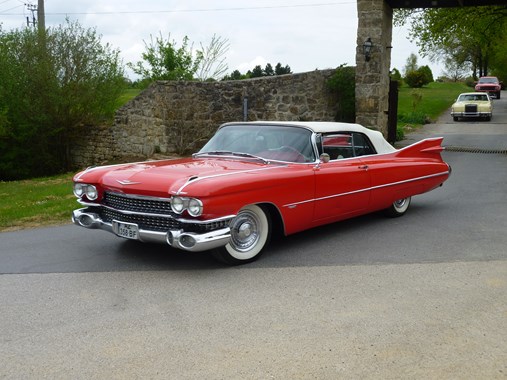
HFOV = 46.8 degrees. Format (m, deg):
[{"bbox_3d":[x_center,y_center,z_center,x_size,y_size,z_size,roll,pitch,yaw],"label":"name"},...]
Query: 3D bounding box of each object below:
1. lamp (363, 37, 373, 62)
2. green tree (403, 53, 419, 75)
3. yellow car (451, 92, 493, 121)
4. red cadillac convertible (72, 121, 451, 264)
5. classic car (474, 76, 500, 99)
[{"bbox_3d":[3.315,-4.049,17.000,0.270,0.680,0.330,3,9,22],"label":"lamp"},{"bbox_3d":[20.104,-15.558,75.000,2.100,4.200,2.100,0,8,0],"label":"green tree"},{"bbox_3d":[12.381,-4.778,32.688,2.020,1.400,5.850,3,13,23],"label":"yellow car"},{"bbox_3d":[0.564,-0.221,7.677,2.030,1.380,5.710,7,10,40],"label":"red cadillac convertible"},{"bbox_3d":[20.357,-8.857,50.348,1.980,1.820,5.000,3,13,23],"label":"classic car"}]

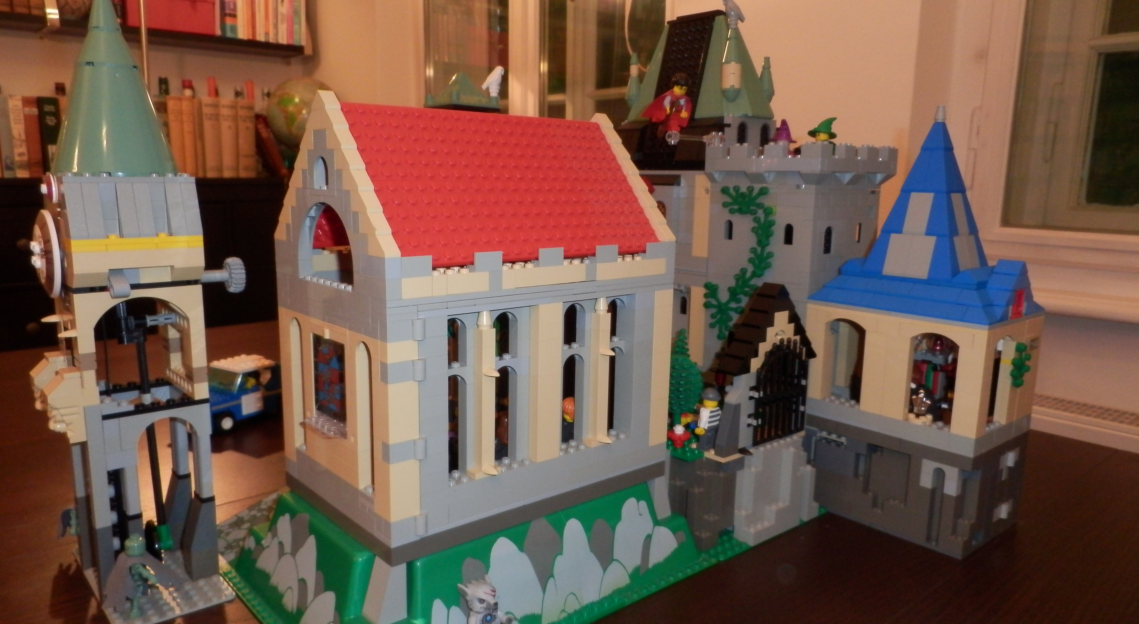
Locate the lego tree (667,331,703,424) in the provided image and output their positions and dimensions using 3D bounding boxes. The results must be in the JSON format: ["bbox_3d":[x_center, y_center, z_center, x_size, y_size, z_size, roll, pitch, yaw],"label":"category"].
[{"bbox_3d":[0.077,0.049,0.559,0.033,0.074,0.033,1,10,0],"label":"lego tree"}]

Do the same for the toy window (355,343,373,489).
[{"bbox_3d":[-0.096,0.051,0.383,0.008,0.076,0.016,-7,13,-41],"label":"toy window"}]

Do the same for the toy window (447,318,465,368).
[{"bbox_3d":[-0.060,0.015,0.392,0.016,0.026,0.007,-7,12,-40],"label":"toy window"}]

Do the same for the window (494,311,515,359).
[{"bbox_3d":[-0.036,0.012,0.413,0.016,0.026,0.007,-7,12,-40],"label":"window"}]

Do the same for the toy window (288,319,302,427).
[{"bbox_3d":[-0.148,0.038,0.442,0.008,0.073,0.016,-7,13,-41],"label":"toy window"}]

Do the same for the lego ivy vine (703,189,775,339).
[{"bbox_3d":[0.131,-0.037,0.626,0.014,0.126,0.068,-7,12,-40],"label":"lego ivy vine"}]

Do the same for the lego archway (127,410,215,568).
[{"bbox_3d":[-0.234,0.107,0.462,0.048,0.103,0.015,-7,12,-40],"label":"lego archway"}]

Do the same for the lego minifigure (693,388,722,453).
[{"bbox_3d":[0.096,0.072,0.540,0.024,0.042,0.013,-7,12,-40],"label":"lego minifigure"}]

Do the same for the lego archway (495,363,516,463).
[{"bbox_3d":[-0.037,0.054,0.420,0.016,0.054,0.008,-7,13,-41],"label":"lego archway"}]

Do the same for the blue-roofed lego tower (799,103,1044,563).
[{"bbox_3d":[0.258,0.004,0.575,0.097,0.298,0.131,-7,12,-40],"label":"blue-roofed lego tower"}]

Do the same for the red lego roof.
[{"bbox_3d":[-0.051,-0.074,0.454,0.176,0.080,0.130,-7,13,-41],"label":"red lego roof"}]

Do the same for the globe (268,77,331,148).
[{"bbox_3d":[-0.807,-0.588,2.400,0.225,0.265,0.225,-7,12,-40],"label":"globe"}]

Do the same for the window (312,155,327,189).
[{"bbox_3d":[-0.120,-0.069,0.393,0.008,0.016,0.016,-7,13,-41],"label":"window"}]

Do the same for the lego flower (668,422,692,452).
[{"bbox_3d":[0.074,0.085,0.535,0.015,0.017,0.015,1,9,0],"label":"lego flower"}]

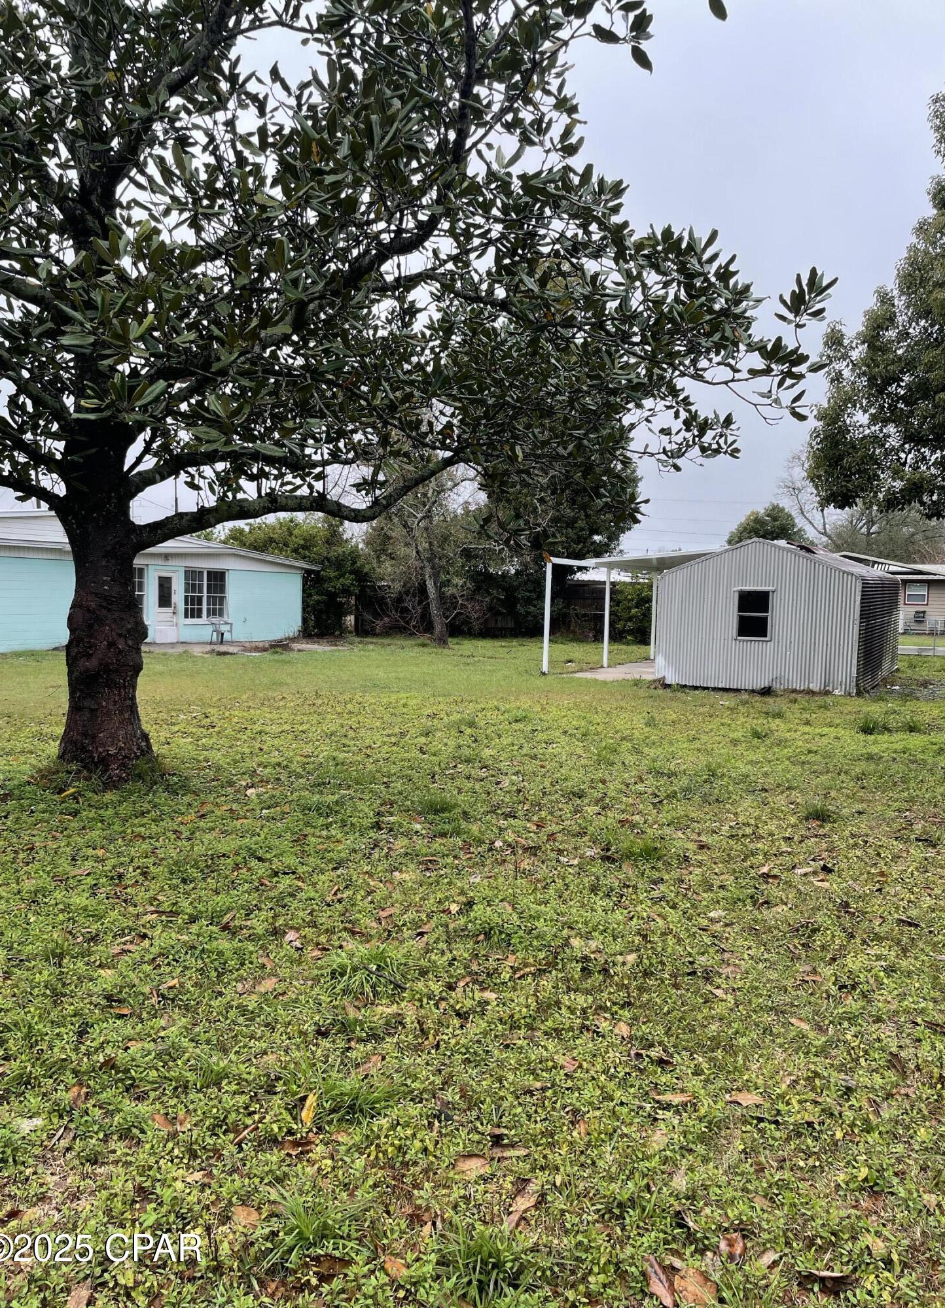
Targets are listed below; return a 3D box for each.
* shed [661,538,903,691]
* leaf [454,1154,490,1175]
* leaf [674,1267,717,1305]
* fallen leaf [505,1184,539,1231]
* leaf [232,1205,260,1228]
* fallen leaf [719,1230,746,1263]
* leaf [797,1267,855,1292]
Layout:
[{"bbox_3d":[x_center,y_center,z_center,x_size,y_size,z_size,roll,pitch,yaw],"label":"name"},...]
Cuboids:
[{"bbox_3d":[6.735,-0.927,20.664,3.520,2.670,7.300,4,5,28],"label":"shed"},{"bbox_3d":[-0.001,1.415,2.725,0.099,0.030,0.061,0,4,-19],"label":"leaf"},{"bbox_3d":[0.516,1.459,2.271,0.088,0.030,0.110,-1,5,-24],"label":"leaf"},{"bbox_3d":[0.129,1.431,2.546,0.067,0.035,0.156,3,4,18],"label":"fallen leaf"},{"bbox_3d":[-0.571,1.421,2.483,0.081,0.025,0.057,5,5,38],"label":"leaf"},{"bbox_3d":[0.636,1.452,2.409,0.066,0.035,0.085,3,4,21],"label":"fallen leaf"},{"bbox_3d":[0.826,1.463,2.300,0.125,0.045,0.050,3,4,20],"label":"leaf"}]

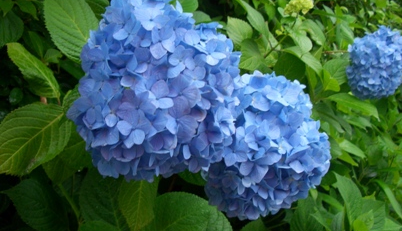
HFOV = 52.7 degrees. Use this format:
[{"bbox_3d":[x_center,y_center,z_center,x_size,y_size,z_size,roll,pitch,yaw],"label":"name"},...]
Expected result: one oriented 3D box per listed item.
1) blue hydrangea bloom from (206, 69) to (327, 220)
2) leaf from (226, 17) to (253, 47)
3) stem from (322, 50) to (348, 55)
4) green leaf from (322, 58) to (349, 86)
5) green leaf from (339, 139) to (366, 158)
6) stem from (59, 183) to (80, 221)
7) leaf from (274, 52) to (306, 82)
[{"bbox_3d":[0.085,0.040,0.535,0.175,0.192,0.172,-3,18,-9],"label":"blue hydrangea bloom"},{"bbox_3d":[0.065,-0.139,0.680,0.045,0.022,0.052,0,60,-7],"label":"leaf"},{"bbox_3d":[0.308,-0.143,0.920,0.070,0.012,0.020,0,20,0],"label":"stem"},{"bbox_3d":[0.296,-0.094,0.880,0.069,0.069,0.035,3,-23,8],"label":"green leaf"},{"bbox_3d":[0.282,0.062,0.760,0.054,0.035,0.043,0,60,0],"label":"green leaf"},{"bbox_3d":[-0.181,0.119,0.560,0.014,0.066,0.014,-27,0,0],"label":"stem"},{"bbox_3d":[0.154,-0.079,0.700,0.062,0.066,0.035,3,-20,7],"label":"leaf"}]

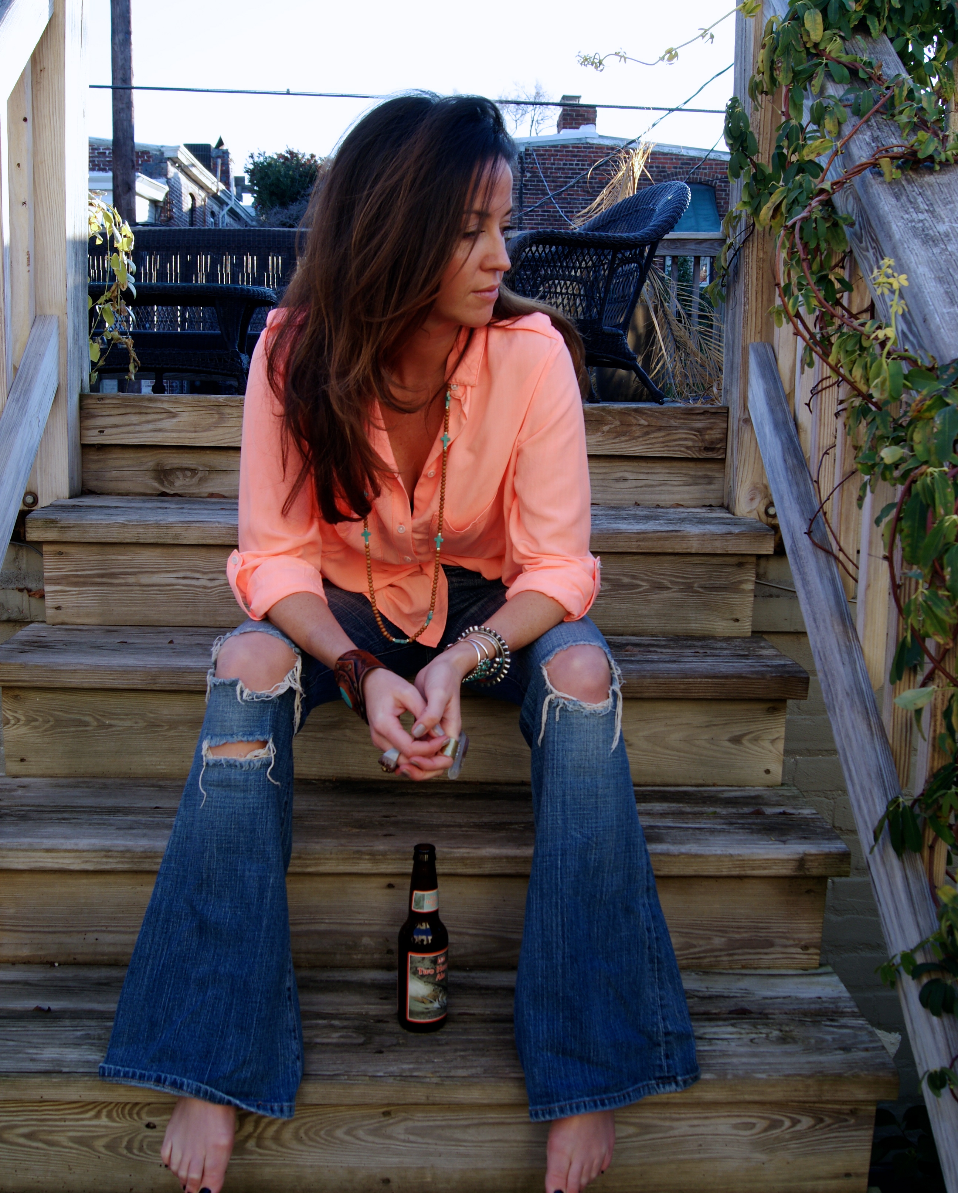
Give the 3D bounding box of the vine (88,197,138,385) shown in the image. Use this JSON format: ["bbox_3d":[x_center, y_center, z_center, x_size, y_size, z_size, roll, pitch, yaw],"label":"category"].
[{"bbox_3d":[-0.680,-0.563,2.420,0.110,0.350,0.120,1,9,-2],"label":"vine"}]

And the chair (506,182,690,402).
[{"bbox_3d":[0.349,-1.200,5.190,0.740,0.850,0.690,-4,11,-33],"label":"chair"}]

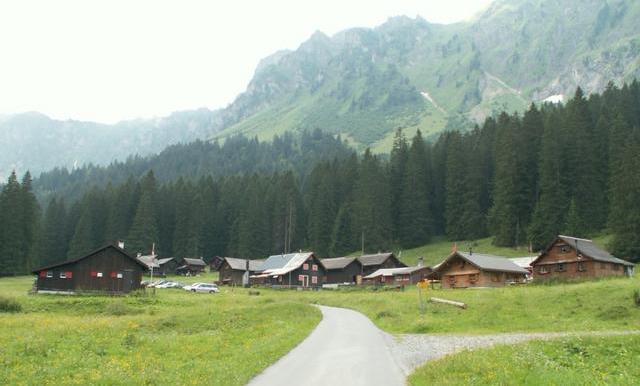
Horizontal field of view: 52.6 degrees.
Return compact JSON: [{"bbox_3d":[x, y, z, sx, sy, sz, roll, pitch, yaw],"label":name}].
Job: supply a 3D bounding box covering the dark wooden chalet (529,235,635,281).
[{"bbox_3d":[34.160,8.968,85.326,9.000,6.000,9.100,8,-13,-35],"label":"dark wooden chalet"}]

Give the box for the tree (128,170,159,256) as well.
[{"bbox_3d":[-52.193,6.366,191.840,8.500,26.050,8.500,3,-11,-15],"label":"tree"}]

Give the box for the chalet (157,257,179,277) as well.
[{"bbox_3d":[-33.920,16.060,140.060,4.500,4.200,5.000,7,-11,-39],"label":"chalet"}]

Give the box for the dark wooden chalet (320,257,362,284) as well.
[{"bbox_3d":[3.343,14.450,118.881,5.200,4.900,9.600,9,-13,-40],"label":"dark wooden chalet"}]

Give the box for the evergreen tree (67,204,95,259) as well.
[{"bbox_3d":[-61.840,11.050,167.090,7.700,16.780,7.700,3,-9,-20],"label":"evergreen tree"}]

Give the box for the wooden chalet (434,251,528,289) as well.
[{"bbox_3d":[22.589,11.167,90.590,12.000,5.100,7.750,9,-14,-41],"label":"wooden chalet"}]

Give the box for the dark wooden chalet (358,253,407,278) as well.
[{"bbox_3d":[10.980,15.512,131.256,8.000,5.900,10.200,9,-13,-40],"label":"dark wooden chalet"}]

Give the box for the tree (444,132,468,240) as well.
[{"bbox_3d":[35.276,-2.157,168.082,6.500,28.560,6.500,-2,-10,12],"label":"tree"}]

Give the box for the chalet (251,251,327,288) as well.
[{"bbox_3d":[-5.156,13.126,107.651,8.800,5.900,11.800,8,-13,-37],"label":"chalet"}]

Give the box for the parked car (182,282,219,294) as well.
[{"bbox_3d":[-15.131,12.194,83.136,4.500,1.470,1.750,7,-12,-31],"label":"parked car"}]

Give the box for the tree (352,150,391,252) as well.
[{"bbox_3d":[13.780,1.957,174.427,8.500,28.150,8.500,0,-10,5],"label":"tree"}]

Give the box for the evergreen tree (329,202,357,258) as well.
[{"bbox_3d":[6.260,9.410,172.360,6.910,14.420,6.910,0,-8,2],"label":"evergreen tree"}]

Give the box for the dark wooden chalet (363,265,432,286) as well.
[{"bbox_3d":[12.040,13.060,101.460,5.500,3.100,10.300,8,-12,-44],"label":"dark wooden chalet"}]

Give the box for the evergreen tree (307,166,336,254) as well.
[{"bbox_3d":[0.420,4.620,181.270,8.340,26.230,8.340,0,-8,0],"label":"evergreen tree"}]

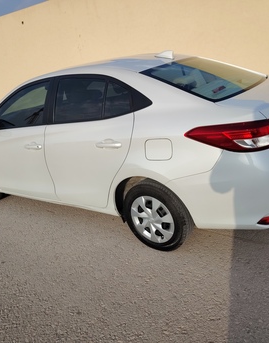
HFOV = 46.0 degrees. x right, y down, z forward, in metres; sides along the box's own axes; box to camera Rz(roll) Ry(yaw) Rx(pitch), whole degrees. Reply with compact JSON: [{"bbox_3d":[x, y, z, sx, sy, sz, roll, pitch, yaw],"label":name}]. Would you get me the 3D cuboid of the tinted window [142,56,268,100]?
[{"bbox_3d":[0.618,-0.798,2.636,0.690,0.080,1.220,30,36,22],"label":"tinted window"}]

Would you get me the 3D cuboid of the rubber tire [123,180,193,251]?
[{"bbox_3d":[0.182,0.353,2.527,0.590,0.590,0.190,6,24,35],"label":"rubber tire"}]

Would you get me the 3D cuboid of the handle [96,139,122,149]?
[{"bbox_3d":[-0.185,-0.201,2.381,0.225,0.055,0.050,6,24,35],"label":"handle"}]

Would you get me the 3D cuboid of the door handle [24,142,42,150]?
[{"bbox_3d":[-0.932,-0.234,2.928,0.225,0.055,0.050,6,24,35],"label":"door handle"}]

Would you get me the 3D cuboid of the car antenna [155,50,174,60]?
[{"bbox_3d":[0.263,-1.018,2.800,0.170,0.065,0.065,6,24,35],"label":"car antenna"}]

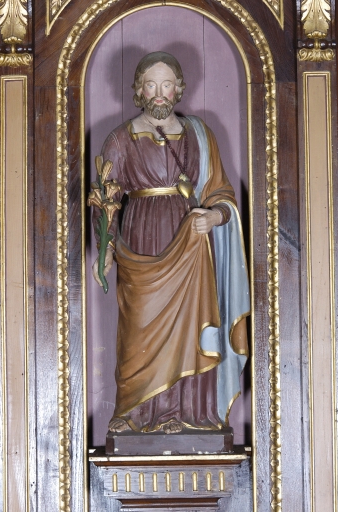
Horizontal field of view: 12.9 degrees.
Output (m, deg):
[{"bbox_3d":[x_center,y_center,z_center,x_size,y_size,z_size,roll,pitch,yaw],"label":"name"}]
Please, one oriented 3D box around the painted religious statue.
[{"bbox_3d":[0.005,-0.038,4.553,0.475,1.160,0.290,-1,-2,2],"label":"painted religious statue"}]

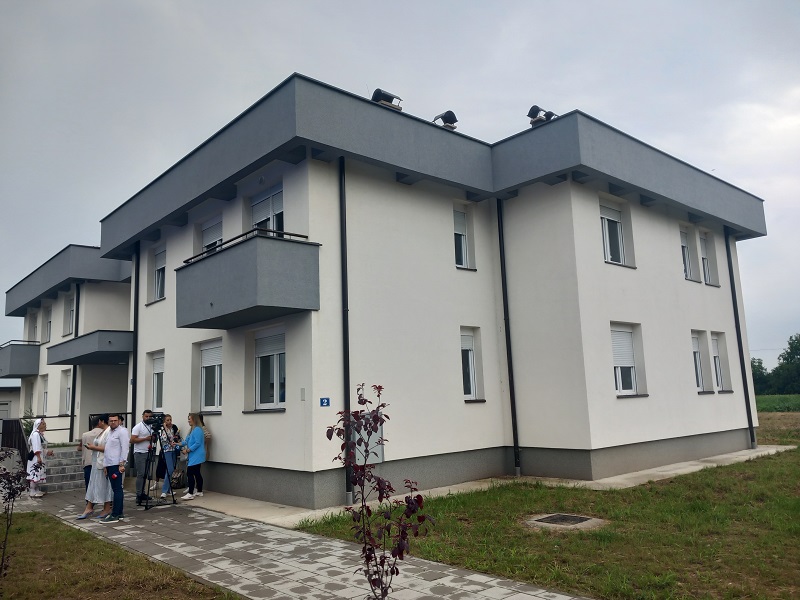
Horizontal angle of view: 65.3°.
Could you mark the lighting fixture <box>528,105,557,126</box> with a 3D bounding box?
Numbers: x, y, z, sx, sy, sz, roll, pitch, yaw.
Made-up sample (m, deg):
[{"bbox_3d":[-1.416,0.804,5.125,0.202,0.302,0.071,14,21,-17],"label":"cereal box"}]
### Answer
[{"bbox_3d":[3.475,-4.500,15.218,0.720,0.420,0.440,6,-12,-41],"label":"lighting fixture"}]

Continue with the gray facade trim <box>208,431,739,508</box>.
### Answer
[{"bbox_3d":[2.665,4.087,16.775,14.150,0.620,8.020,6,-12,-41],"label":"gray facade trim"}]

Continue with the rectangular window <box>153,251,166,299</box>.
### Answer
[{"bbox_3d":[-6.562,-0.672,17.565,0.120,1.468,1.365,6,-12,-41],"label":"rectangular window"}]

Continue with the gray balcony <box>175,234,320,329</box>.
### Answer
[{"bbox_3d":[-3.133,-0.225,12.300,1.170,1.230,3.670,6,-12,-41],"label":"gray balcony"}]

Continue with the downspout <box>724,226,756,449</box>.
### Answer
[{"bbox_3d":[9.983,1.046,18.332,0.120,6.489,0.120,6,-12,-41],"label":"downspout"}]

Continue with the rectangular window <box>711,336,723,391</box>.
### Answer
[{"bbox_3d":[8.828,1.775,17.556,0.940,1.550,0.130,6,-12,-41],"label":"rectangular window"}]

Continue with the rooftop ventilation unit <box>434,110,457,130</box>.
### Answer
[{"bbox_3d":[1.128,-4.400,15.296,0.500,0.420,0.460,6,-12,-41],"label":"rooftop ventilation unit"}]

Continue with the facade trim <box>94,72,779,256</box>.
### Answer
[{"bbox_3d":[1.108,-2.168,19.115,15.446,1.122,13.301,6,-12,-41],"label":"facade trim"}]

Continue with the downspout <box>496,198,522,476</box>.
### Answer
[{"bbox_3d":[2.505,0.751,14.372,0.120,6.433,0.120,6,-12,-41],"label":"downspout"}]

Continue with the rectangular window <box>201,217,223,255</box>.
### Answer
[{"bbox_3d":[-4.407,-1.149,14.946,0.140,1.420,1.600,6,-12,-41],"label":"rectangular window"}]

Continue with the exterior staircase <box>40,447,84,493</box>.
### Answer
[{"bbox_3d":[-8.210,4.094,15.188,1.750,0.920,1.700,6,-12,-41],"label":"exterior staircase"}]

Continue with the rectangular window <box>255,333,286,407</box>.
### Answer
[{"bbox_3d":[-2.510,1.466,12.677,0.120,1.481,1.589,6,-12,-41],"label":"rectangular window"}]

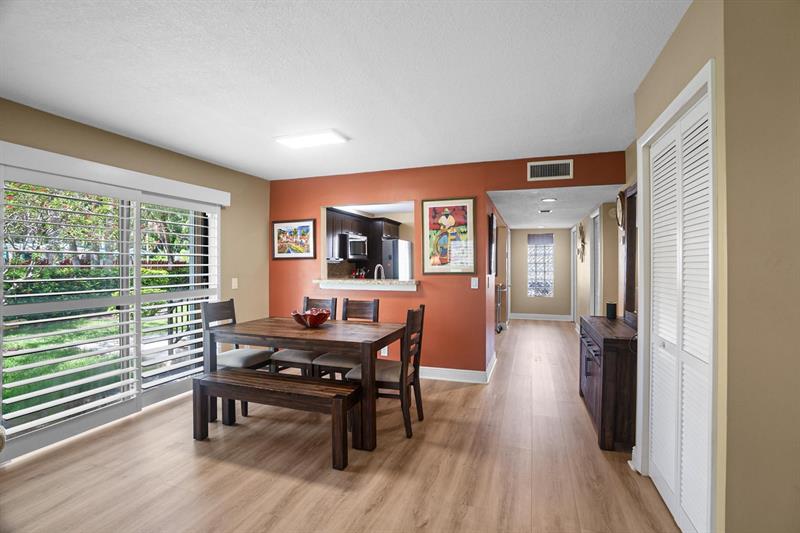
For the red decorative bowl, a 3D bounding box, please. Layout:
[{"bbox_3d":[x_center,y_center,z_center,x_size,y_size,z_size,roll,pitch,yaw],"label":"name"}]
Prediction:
[{"bbox_3d":[-0.801,0.472,3.209,0.345,0.142,0.345,0,0,0],"label":"red decorative bowl"}]

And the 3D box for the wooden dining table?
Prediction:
[{"bbox_3d":[-0.803,0.922,3.115,1.555,0.756,0.754,0,0,20],"label":"wooden dining table"}]

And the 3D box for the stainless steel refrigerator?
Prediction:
[{"bbox_3d":[-0.262,0.390,7.036,0.800,1.765,0.840,0,0,20],"label":"stainless steel refrigerator"}]

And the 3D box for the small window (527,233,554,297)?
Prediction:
[{"bbox_3d":[3.277,-0.021,8.251,0.550,1.455,0.080,0,0,20],"label":"small window"}]

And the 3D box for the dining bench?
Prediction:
[{"bbox_3d":[-0.895,1.069,2.624,1.248,0.457,0.345,0,1,19],"label":"dining bench"}]

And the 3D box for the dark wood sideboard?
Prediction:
[{"bbox_3d":[1.798,0.901,2.971,0.380,0.788,1.105,0,0,20],"label":"dark wood sideboard"}]

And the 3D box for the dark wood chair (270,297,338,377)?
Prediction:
[{"bbox_3d":[-0.909,0.810,3.494,0.455,0.961,0.550,0,1,18],"label":"dark wood chair"}]

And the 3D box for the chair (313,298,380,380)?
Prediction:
[{"bbox_3d":[-0.462,0.812,3.336,0.455,0.961,0.550,0,1,18],"label":"chair"}]

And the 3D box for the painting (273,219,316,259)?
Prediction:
[{"bbox_3d":[-1.361,-0.339,4.632,0.654,0.513,0.035,0,1,18],"label":"painting"}]

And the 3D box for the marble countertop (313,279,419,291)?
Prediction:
[{"bbox_3d":[-0.396,0.229,4.388,1.375,0.110,0.260,0,1,18],"label":"marble countertop"}]

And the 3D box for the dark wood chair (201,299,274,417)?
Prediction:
[{"bbox_3d":[-1.512,0.816,3.349,0.565,0.970,0.445,0,0,20],"label":"dark wood chair"}]

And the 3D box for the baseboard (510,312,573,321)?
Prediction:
[{"bbox_3d":[3.250,1.186,8.230,1.350,0.140,0.016,0,0,20],"label":"baseboard"}]

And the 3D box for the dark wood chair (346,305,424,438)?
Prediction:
[{"bbox_3d":[-0.099,0.815,2.934,0.555,0.970,0.445,0,0,20],"label":"dark wood chair"}]

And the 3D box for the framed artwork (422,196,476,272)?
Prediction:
[{"bbox_3d":[0.555,-0.333,3.998,0.615,0.868,0.035,0,1,18],"label":"framed artwork"}]

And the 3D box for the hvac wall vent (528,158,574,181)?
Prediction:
[{"bbox_3d":[1.549,-0.988,3.672,0.436,0.202,0.020,0,1,18],"label":"hvac wall vent"}]

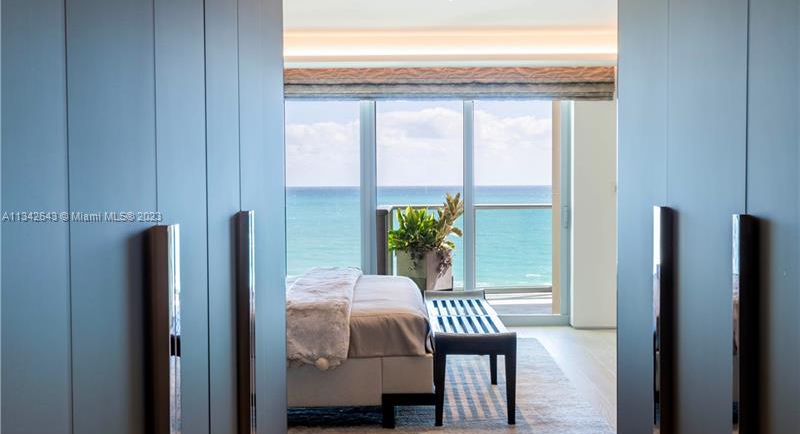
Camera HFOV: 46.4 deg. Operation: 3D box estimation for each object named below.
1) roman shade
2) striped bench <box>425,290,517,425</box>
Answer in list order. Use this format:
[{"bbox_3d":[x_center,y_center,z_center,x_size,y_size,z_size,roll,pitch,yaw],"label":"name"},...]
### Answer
[{"bbox_3d":[0.267,-1.203,8.387,3.300,0.305,0.120,0,2,0],"label":"roman shade"},{"bbox_3d":[0.416,0.847,6.060,0.440,0.500,2.000,0,2,0],"label":"striped bench"}]

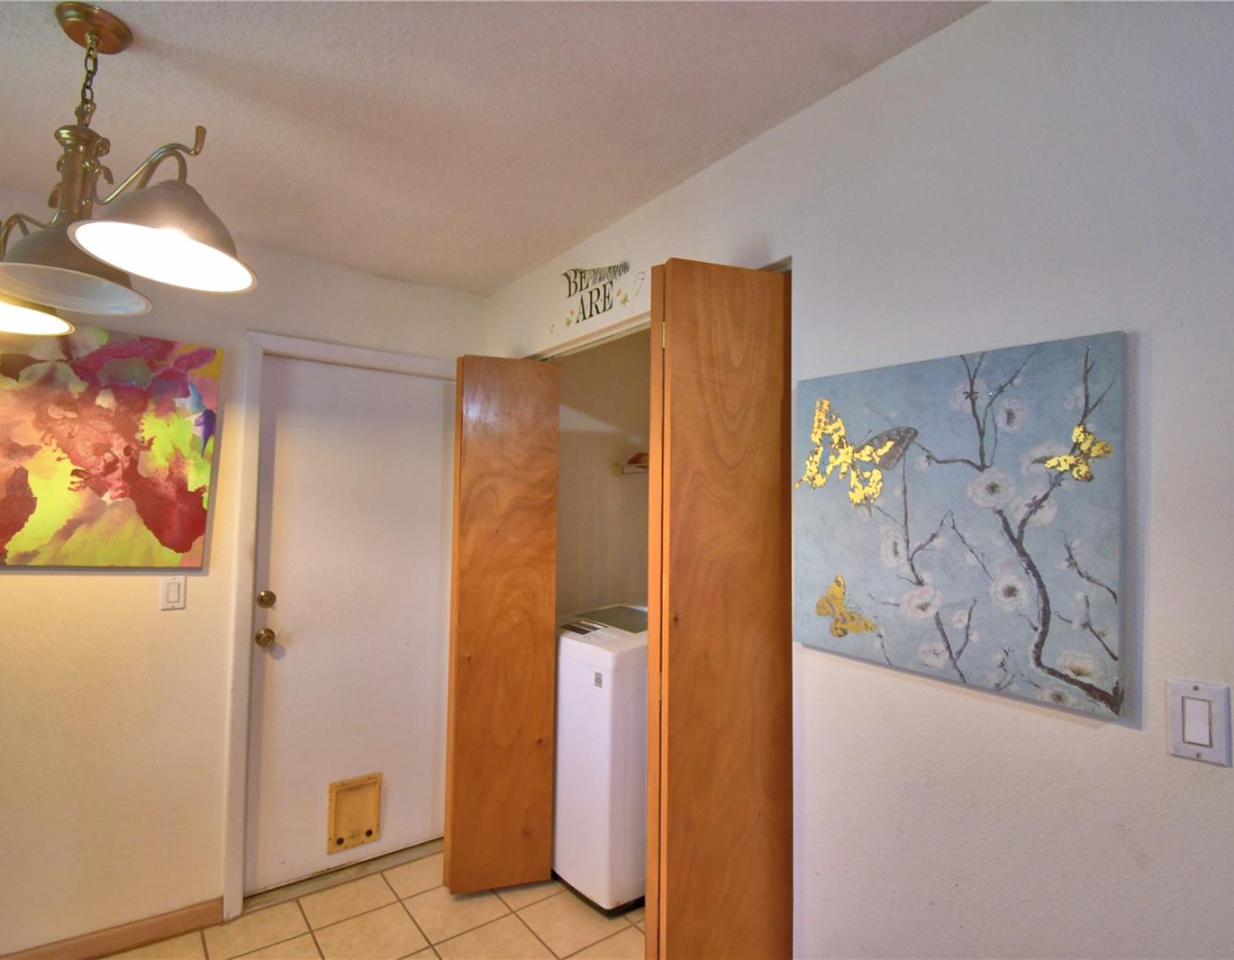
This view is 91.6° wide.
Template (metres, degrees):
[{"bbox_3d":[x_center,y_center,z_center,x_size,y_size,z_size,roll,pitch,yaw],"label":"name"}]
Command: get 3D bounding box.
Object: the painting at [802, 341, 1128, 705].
[{"bbox_3d":[0.616,0.072,1.185,0.028,0.608,0.606,3,-2,-37],"label":"painting"}]

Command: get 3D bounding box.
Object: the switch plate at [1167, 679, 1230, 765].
[{"bbox_3d":[0.850,0.354,0.879,0.008,0.115,0.070,3,-2,-37],"label":"switch plate"}]

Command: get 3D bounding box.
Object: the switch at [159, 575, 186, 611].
[{"bbox_3d":[-1.575,0.402,2.132,0.071,0.116,0.008,2,-2,-35],"label":"switch"}]

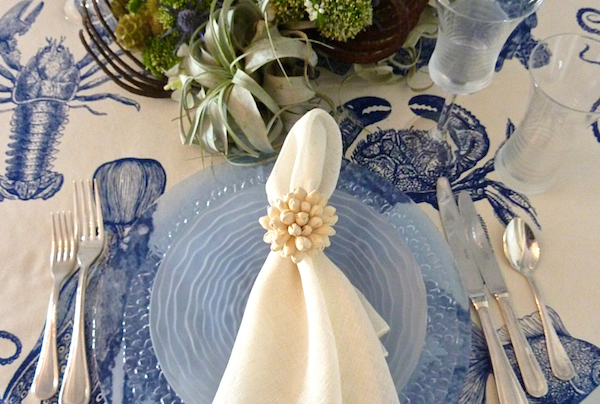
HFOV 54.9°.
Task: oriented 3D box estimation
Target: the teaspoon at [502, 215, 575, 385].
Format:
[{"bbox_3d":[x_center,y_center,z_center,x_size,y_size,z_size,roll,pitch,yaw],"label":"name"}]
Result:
[{"bbox_3d":[0.216,0.082,0.518,0.033,0.018,0.153,-5,61,-2],"label":"teaspoon"}]

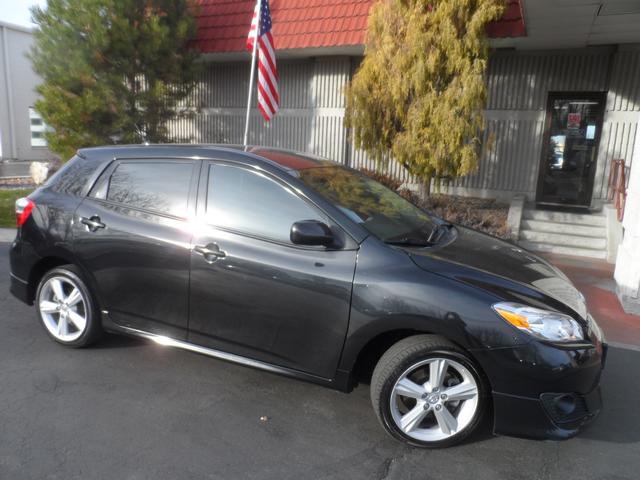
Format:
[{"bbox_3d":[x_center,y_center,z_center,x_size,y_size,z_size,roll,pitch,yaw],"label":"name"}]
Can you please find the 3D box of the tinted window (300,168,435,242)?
[{"bbox_3d":[0.411,-0.273,3.129,0.899,0.140,1.360,39,20,11],"label":"tinted window"}]

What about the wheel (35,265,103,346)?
[{"bbox_3d":[-1.823,0.482,3.292,0.640,0.640,0.220,8,11,20],"label":"wheel"}]

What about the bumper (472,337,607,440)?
[{"bbox_3d":[1.426,0.675,2.887,0.680,0.550,1.750,8,11,20],"label":"bumper"}]

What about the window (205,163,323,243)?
[{"bbox_3d":[-0.303,-0.213,2.673,0.947,0.422,0.070,8,-12,20],"label":"window"}]

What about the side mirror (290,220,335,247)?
[{"bbox_3d":[-0.021,-0.030,2.299,0.170,0.150,0.220,8,11,20],"label":"side mirror"}]

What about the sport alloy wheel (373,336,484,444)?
[{"bbox_3d":[0.600,0.817,2.410,0.640,0.640,0.220,3,10,-4],"label":"sport alloy wheel"}]

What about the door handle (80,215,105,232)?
[{"bbox_3d":[-1.519,-0.104,2.941,0.200,0.100,0.060,8,11,20],"label":"door handle"}]

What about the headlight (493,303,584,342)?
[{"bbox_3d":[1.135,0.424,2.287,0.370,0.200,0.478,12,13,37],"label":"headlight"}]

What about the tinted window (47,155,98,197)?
[{"bbox_3d":[-1.806,-0.476,3.250,0.421,0.300,0.060,9,-11,27],"label":"tinted window"}]

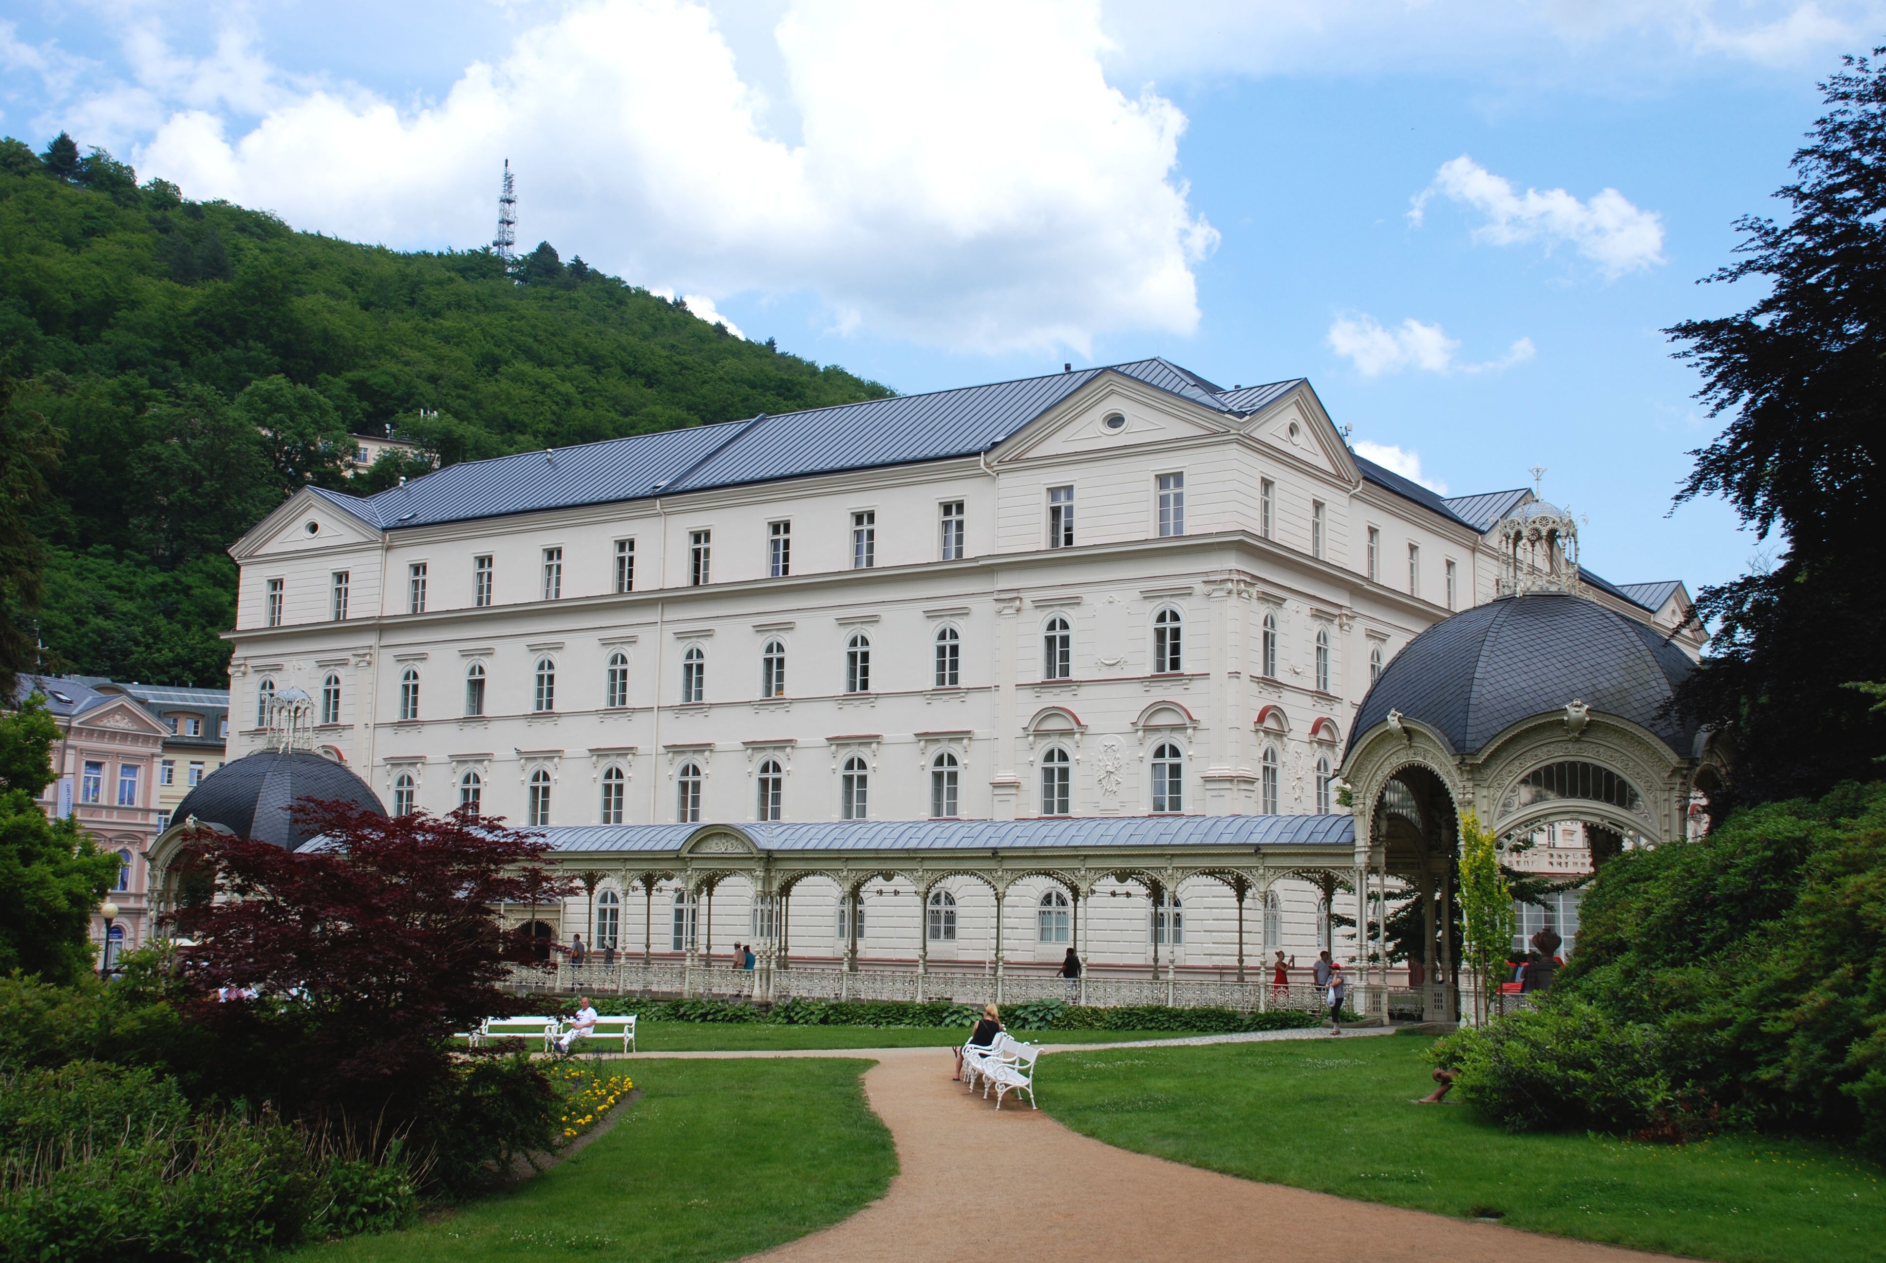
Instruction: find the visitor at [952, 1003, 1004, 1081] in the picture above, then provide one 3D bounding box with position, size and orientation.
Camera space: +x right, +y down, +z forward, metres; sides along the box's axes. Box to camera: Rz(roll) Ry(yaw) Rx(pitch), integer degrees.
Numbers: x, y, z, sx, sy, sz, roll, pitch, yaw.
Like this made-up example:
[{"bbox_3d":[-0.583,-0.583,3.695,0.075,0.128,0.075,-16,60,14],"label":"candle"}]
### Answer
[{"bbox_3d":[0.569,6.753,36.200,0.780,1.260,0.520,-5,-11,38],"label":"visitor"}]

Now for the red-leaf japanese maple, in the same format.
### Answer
[{"bbox_3d":[-5.810,3.429,22.300,4.100,3.500,4.000,1,-8,0],"label":"red-leaf japanese maple"}]

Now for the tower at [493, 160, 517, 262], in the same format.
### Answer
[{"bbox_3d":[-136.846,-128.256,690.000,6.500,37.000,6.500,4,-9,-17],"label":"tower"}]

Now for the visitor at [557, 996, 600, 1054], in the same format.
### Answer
[{"bbox_3d":[-8.112,8.748,49.000,0.550,1.230,0.800,-5,-10,36],"label":"visitor"}]

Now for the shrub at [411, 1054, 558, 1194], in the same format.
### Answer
[{"bbox_3d":[-3.780,4.064,18.200,1.200,1.200,1.200,1,-8,0],"label":"shrub"}]

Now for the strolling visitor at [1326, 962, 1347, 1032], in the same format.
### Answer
[{"bbox_3d":[9.019,8.391,50.500,0.420,1.630,0.480,7,-10,-34],"label":"strolling visitor"}]

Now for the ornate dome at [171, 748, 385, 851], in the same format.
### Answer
[{"bbox_3d":[-24.408,6.228,81.000,8.200,3.900,8.200,-4,-10,33],"label":"ornate dome"}]

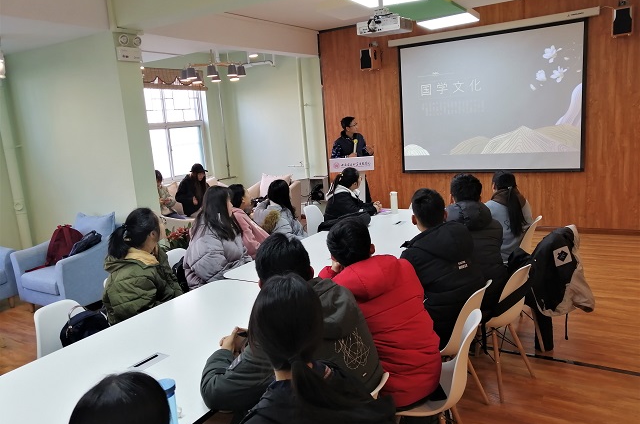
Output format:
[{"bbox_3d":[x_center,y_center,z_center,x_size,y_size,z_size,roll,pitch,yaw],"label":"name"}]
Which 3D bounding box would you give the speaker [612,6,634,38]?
[{"bbox_3d":[3.549,-2.226,5.852,0.210,0.310,0.200,2,12,32],"label":"speaker"}]

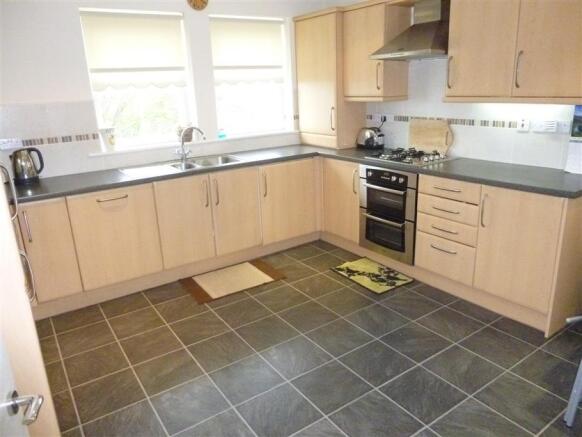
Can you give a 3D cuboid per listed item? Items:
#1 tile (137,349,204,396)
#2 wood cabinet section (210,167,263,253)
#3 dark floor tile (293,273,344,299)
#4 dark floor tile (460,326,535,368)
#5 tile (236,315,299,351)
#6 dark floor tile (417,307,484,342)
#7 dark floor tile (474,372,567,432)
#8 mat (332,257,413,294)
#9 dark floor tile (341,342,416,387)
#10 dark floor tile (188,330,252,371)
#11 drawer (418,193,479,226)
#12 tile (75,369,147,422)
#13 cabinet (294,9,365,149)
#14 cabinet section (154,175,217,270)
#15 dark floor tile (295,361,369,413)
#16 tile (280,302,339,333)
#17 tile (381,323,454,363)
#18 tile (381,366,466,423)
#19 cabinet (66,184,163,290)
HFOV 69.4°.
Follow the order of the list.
[{"bbox_3d":[-0.698,0.876,2.417,0.325,0.012,0.325,-13,20,-32],"label":"tile"},{"bbox_3d":[-0.597,-0.115,3.787,0.454,0.712,0.530,-13,20,-32],"label":"wood cabinet section"},{"bbox_3d":[0.214,0.541,3.333,0.326,0.010,0.322,-13,20,-32],"label":"dark floor tile"},{"bbox_3d":[1.211,0.759,2.474,0.326,0.010,0.322,-13,20,-32],"label":"dark floor tile"},{"bbox_3d":[-0.152,0.739,2.724,0.326,0.010,0.322,-13,20,-32],"label":"tile"},{"bbox_3d":[1.025,0.686,2.726,0.325,0.010,0.325,-13,20,-32],"label":"dark floor tile"},{"bbox_3d":[1.120,0.891,2.054,0.322,0.010,0.322,-13,20,-32],"label":"dark floor tile"},{"bbox_3d":[0.677,0.462,3.529,0.403,0.008,0.601,-12,19,-28],"label":"mat"},{"bbox_3d":[0.489,0.821,2.388,0.322,0.010,0.322,-13,20,-32],"label":"dark floor tile"},{"bbox_3d":[-0.426,0.812,2.590,0.325,0.012,0.325,-13,20,-32],"label":"dark floor tile"},{"bbox_3d":[1.294,-0.115,3.096,0.480,0.141,0.495,-13,20,-32],"label":"drawer"},{"bbox_3d":[-0.968,0.936,2.236,0.322,0.010,0.322,-13,20,-32],"label":"tile"},{"bbox_3d":[0.429,-1.392,4.311,0.406,1.250,0.614,-13,20,-32],"label":"cabinet"},{"bbox_3d":[-0.973,-0.025,3.546,0.458,0.712,0.530,-13,20,-32],"label":"cabinet section"},{"bbox_3d":[0.213,0.877,2.211,0.325,0.010,0.325,-13,20,-32],"label":"dark floor tile"},{"bbox_3d":[0.122,0.682,2.914,0.322,0.010,0.322,-13,20,-32],"label":"tile"},{"bbox_3d":[0.755,0.750,2.554,0.325,0.010,0.325,-13,20,-32],"label":"tile"},{"bbox_3d":[0.668,0.889,2.132,0.322,0.010,0.322,-13,20,-32],"label":"tile"},{"bbox_3d":[-1.462,0.075,3.425,0.600,0.727,0.570,-13,20,-32],"label":"cabinet"}]

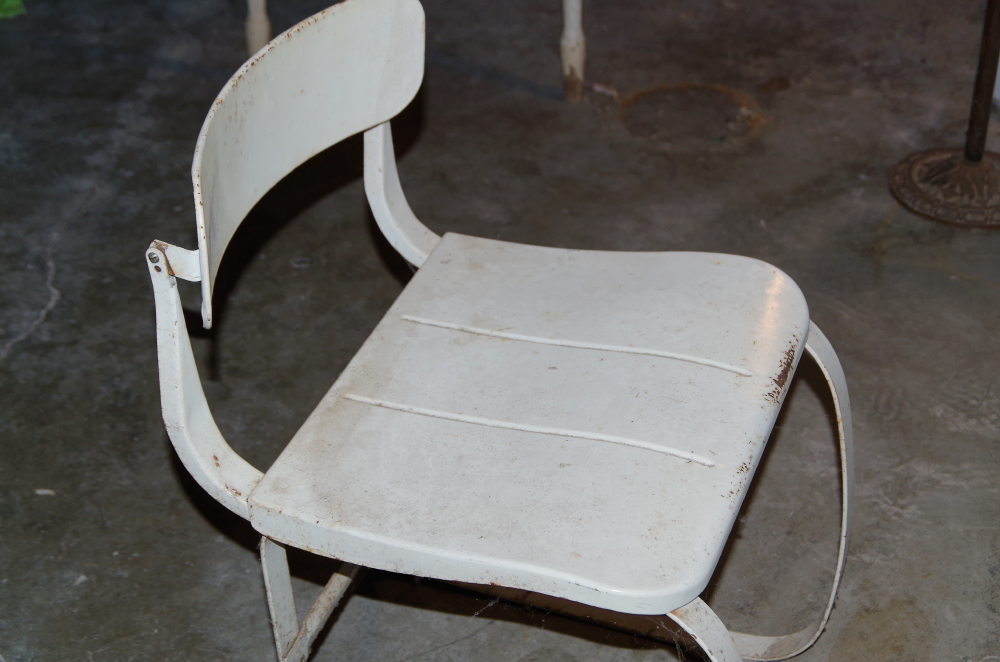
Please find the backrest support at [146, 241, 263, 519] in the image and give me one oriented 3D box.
[{"bbox_3d":[-0.195,0.031,1.125,0.072,0.214,0.038,10,34,15],"label":"backrest support"}]

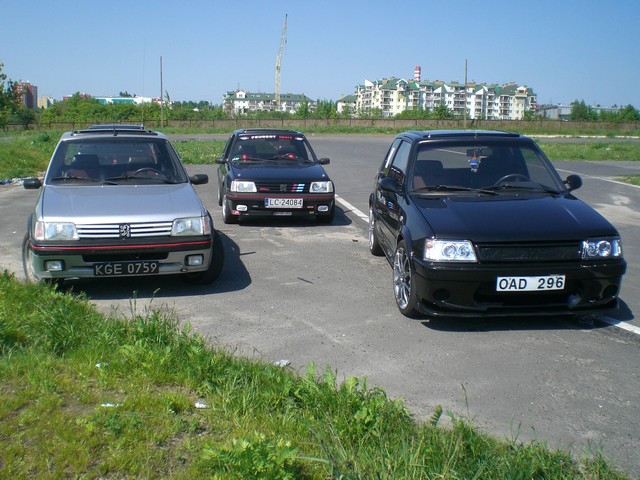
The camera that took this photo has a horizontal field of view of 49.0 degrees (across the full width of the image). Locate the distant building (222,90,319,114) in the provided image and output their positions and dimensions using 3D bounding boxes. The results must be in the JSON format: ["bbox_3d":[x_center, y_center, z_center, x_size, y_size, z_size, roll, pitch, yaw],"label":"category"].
[{"bbox_3d":[-23.516,-62.472,325.082,43.000,12.269,13.000,0,10,0],"label":"distant building"}]

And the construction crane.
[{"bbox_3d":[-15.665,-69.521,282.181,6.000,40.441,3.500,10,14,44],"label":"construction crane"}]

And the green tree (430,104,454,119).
[{"bbox_3d":[21.402,-22.065,123.037,4.300,3.266,4.000,0,10,0],"label":"green tree"}]

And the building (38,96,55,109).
[{"bbox_3d":[-248.016,-120.881,638.699,15.000,17.866,15.000,-6,12,-29],"label":"building"}]

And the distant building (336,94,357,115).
[{"bbox_3d":[12.755,-59.842,315.393,14.000,10.387,12.000,0,10,0],"label":"distant building"}]

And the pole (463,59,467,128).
[{"bbox_3d":[15.741,-15.871,76.401,0.250,7.402,0.250,0,10,0],"label":"pole"}]

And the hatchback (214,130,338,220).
[{"bbox_3d":[-0.763,-1.106,11.083,1.620,1.350,3.710,-2,10,-9],"label":"hatchback"}]

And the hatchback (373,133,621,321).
[{"bbox_3d":[1.426,-0.291,6.509,1.620,1.350,3.710,0,10,-2],"label":"hatchback"}]

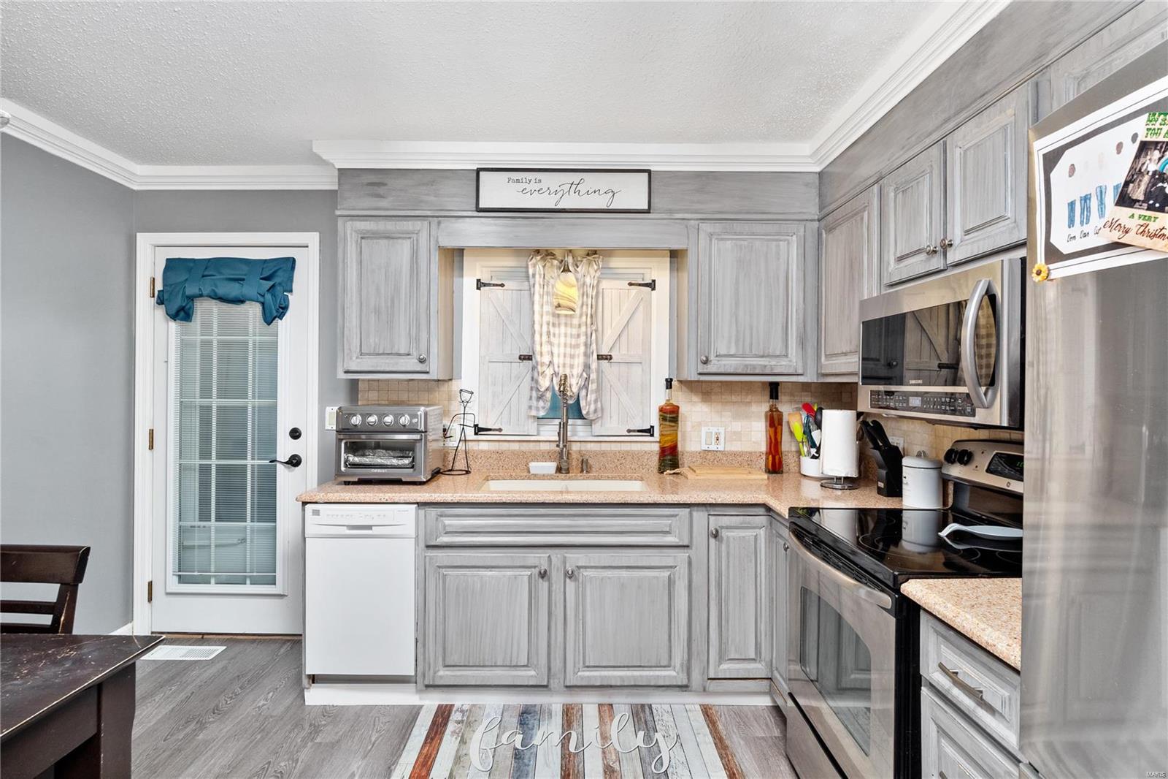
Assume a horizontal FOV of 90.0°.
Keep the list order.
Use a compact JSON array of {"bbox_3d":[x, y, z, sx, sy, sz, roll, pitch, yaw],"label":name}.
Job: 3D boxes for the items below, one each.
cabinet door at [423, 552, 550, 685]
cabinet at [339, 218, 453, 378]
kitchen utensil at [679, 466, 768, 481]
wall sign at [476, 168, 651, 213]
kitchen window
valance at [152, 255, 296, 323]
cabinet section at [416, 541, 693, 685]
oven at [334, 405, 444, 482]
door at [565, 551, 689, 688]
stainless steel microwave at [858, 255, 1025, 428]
[{"bbox_3d":[-0.398,0.941,2.409,0.522,0.549,0.020,0,0,0],"label":"cabinet door"},{"bbox_3d":[-0.895,-0.418,2.817,0.463,0.730,0.326,0,0,0],"label":"cabinet"},{"bbox_3d":[0.691,0.414,2.884,0.381,0.036,0.175,0,0,0],"label":"kitchen utensil"},{"bbox_3d":[-0.090,-0.900,2.664,0.790,0.193,0.025,0,0,0],"label":"wall sign"},{"bbox_3d":[-0.087,-0.227,2.988,1.053,0.982,0.080,0,0,0],"label":"kitchen window"},{"bbox_3d":[-1.831,-0.506,2.994,0.707,0.334,0.080,0,1,0],"label":"valance"},{"bbox_3d":[-0.116,0.942,2.695,1.125,0.600,0.540,0,0,0],"label":"cabinet section"},{"bbox_3d":[-0.902,0.252,2.740,0.403,0.343,0.350,0,0,0],"label":"oven"},{"bbox_3d":[0.179,0.970,2.477,0.534,0.560,0.025,0,1,0],"label":"door"},{"bbox_3d":[1.210,-0.115,1.823,0.417,0.420,0.755,0,1,0],"label":"stainless steel microwave"}]

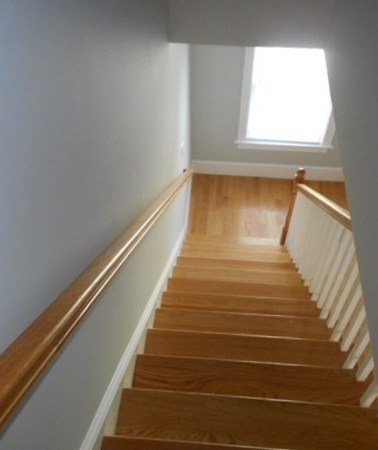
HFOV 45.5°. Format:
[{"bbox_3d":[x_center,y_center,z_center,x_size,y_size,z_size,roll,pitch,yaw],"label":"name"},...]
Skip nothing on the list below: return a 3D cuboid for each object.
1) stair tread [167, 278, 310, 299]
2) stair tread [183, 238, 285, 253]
[{"bbox_3d":[0.338,0.515,3.163,0.985,0.030,0.262,3,50,4],"label":"stair tread"},{"bbox_3d":[0.435,0.297,4.379,0.985,0.030,0.262,3,50,4],"label":"stair tread"}]

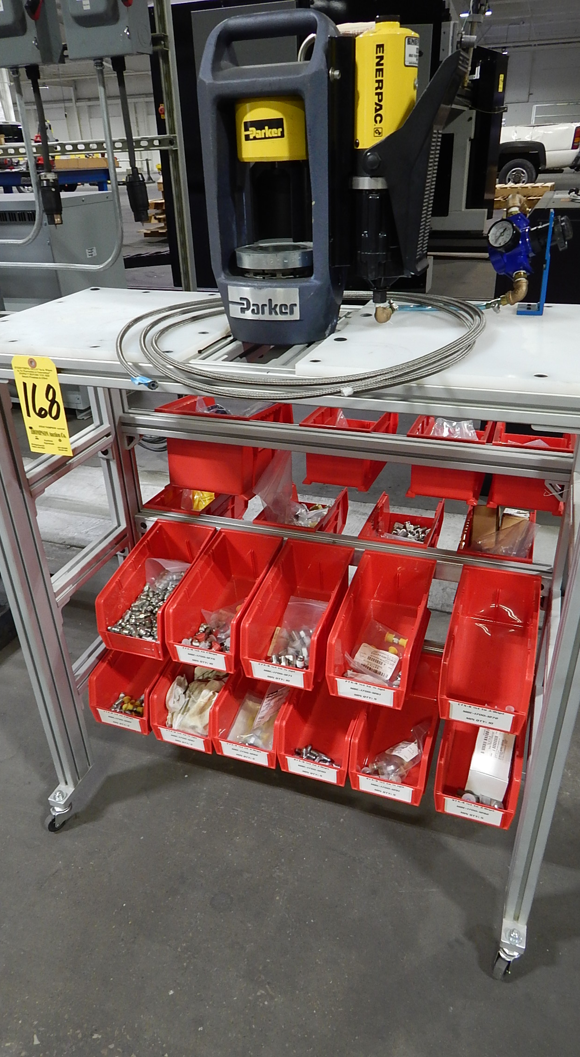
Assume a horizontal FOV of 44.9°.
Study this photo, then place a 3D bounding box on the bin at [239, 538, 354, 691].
[{"bbox_3d":[0.023,0.161,1.356,0.140,0.125,0.277,8,38,18],"label":"bin"}]

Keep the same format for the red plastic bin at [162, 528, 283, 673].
[{"bbox_3d":[-0.120,0.140,1.401,0.140,0.125,0.277,8,38,18],"label":"red plastic bin"}]

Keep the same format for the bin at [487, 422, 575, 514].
[{"bbox_3d":[0.475,-0.142,1.372,0.141,0.127,0.276,8,28,18],"label":"bin"}]

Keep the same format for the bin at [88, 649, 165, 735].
[{"bbox_3d":[-0.312,0.311,1.579,0.140,0.125,0.277,8,35,18],"label":"bin"}]

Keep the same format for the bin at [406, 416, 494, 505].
[{"bbox_3d":[0.331,-0.163,1.419,0.141,0.127,0.276,8,28,18],"label":"bin"}]

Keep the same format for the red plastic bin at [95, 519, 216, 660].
[{"bbox_3d":[-0.263,0.121,1.451,0.140,0.125,0.277,8,39,18],"label":"red plastic bin"}]

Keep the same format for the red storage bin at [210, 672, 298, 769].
[{"bbox_3d":[-0.047,0.348,1.498,0.141,0.127,0.276,8,37,18],"label":"red storage bin"}]

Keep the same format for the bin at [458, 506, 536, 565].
[{"bbox_3d":[0.445,0.056,1.510,0.140,0.125,0.277,8,27,18],"label":"bin"}]

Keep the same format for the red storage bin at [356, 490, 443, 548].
[{"bbox_3d":[0.254,0.029,1.572,0.140,0.125,0.277,8,27,18],"label":"red storage bin"}]

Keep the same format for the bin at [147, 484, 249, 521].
[{"bbox_3d":[-0.218,-0.043,1.712,0.141,0.127,0.276,8,28,18],"label":"bin"}]

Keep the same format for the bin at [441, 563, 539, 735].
[{"bbox_3d":[0.358,0.209,1.249,0.140,0.125,0.277,8,38,18],"label":"bin"}]

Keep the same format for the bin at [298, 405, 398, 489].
[{"bbox_3d":[0.133,-0.193,1.503,0.140,0.125,0.277,8,27,18],"label":"bin"}]

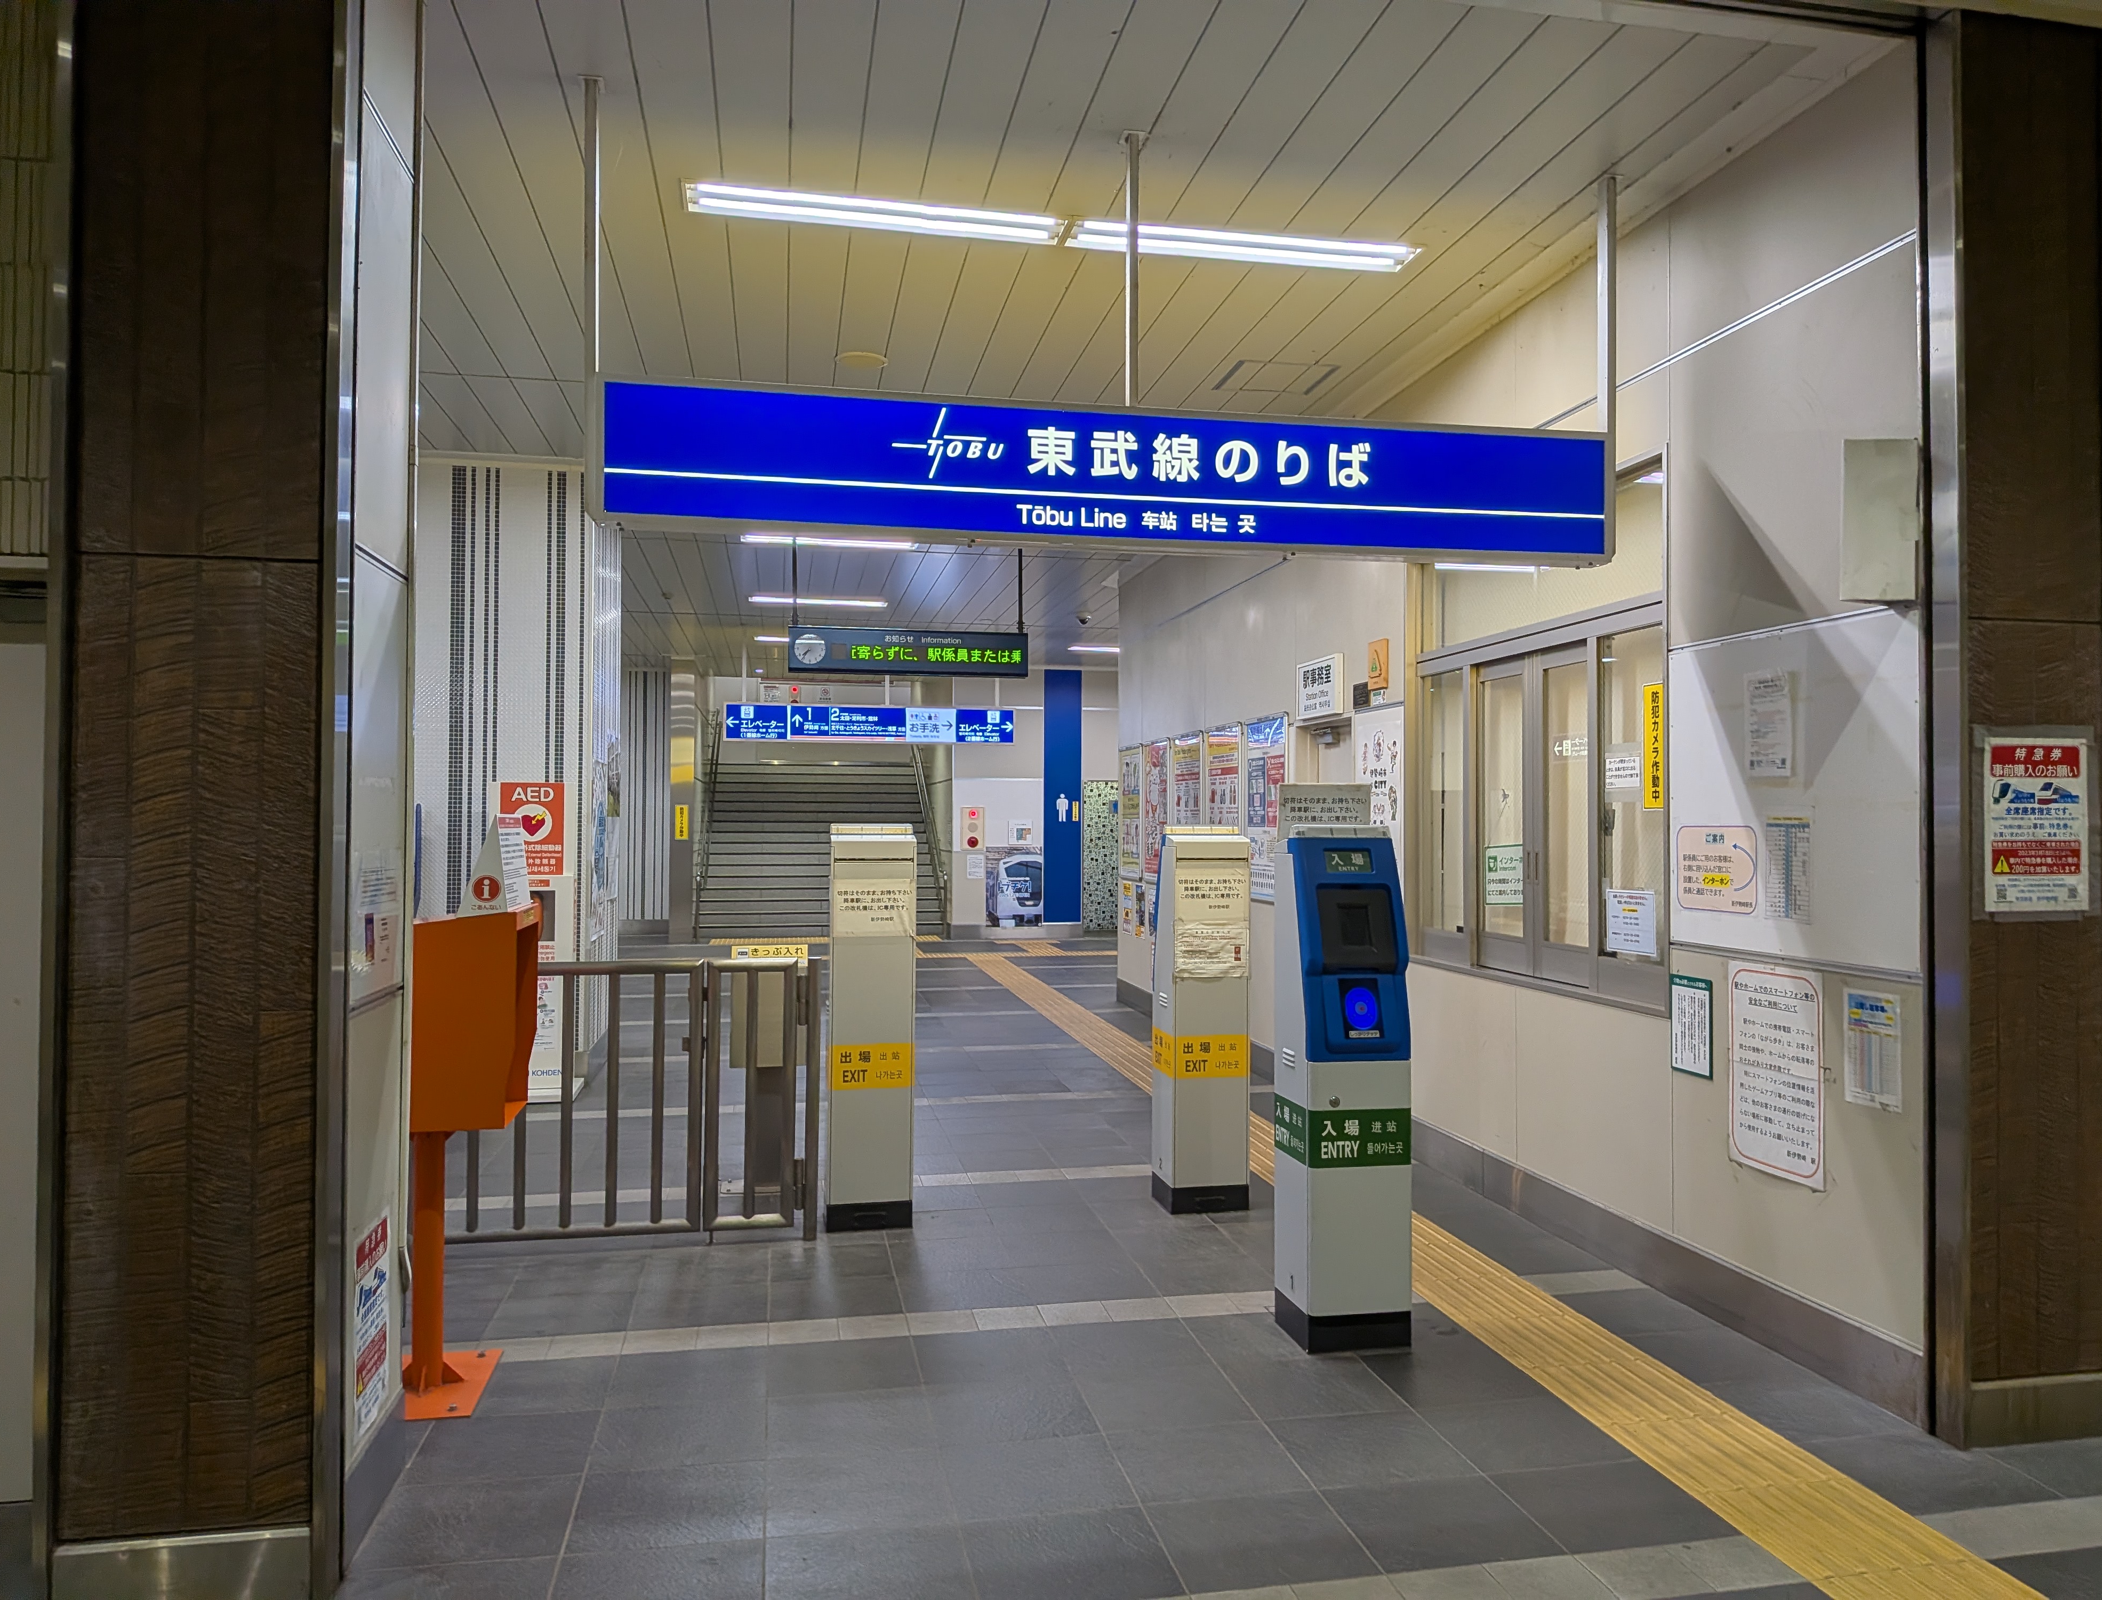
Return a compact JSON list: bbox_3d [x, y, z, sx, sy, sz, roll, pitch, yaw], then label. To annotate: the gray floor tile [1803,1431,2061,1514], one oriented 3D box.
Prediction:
[{"bbox_3d":[2.053,1.580,3.457,0.400,0.015,0.394,0,-1,-11],"label":"gray floor tile"}]

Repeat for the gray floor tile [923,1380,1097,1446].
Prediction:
[{"bbox_3d":[-0.104,1.597,3.844,0.415,0.020,0.385,0,-1,-10],"label":"gray floor tile"}]

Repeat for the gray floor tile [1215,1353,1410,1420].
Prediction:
[{"bbox_3d":[0.706,1.593,3.987,0.408,0.012,0.397,0,-1,-10],"label":"gray floor tile"}]

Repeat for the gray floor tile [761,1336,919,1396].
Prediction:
[{"bbox_3d":[-0.584,1.601,4.161,0.415,0.020,0.414,0,-1,-10],"label":"gray floor tile"}]

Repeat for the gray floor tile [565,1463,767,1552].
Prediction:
[{"bbox_3d":[-0.847,1.578,3.304,0.408,0.012,0.397,0,-1,-10],"label":"gray floor tile"}]

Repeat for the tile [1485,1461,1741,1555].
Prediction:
[{"bbox_3d":[1.260,1.592,3.312,0.415,0.020,0.385,0,-1,-10],"label":"tile"}]

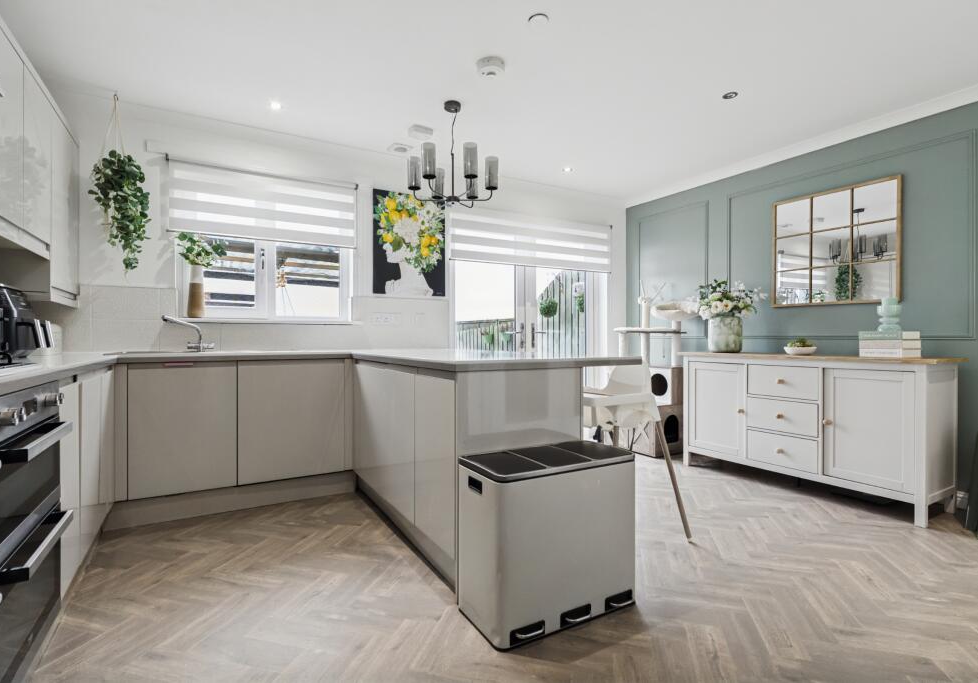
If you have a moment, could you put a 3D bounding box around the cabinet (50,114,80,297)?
[{"bbox_3d":[-2.344,-0.722,2.506,0.022,0.890,0.600,0,0,-32],"label":"cabinet"}]

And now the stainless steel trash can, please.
[{"bbox_3d":[0.229,0.719,1.727,0.605,0.578,0.285,0,0,-29],"label":"stainless steel trash can"}]

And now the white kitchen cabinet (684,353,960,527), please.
[{"bbox_3d":[2.142,0.551,3.144,0.460,0.890,1.520,0,0,-31],"label":"white kitchen cabinet"}]

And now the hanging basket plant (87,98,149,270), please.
[{"bbox_3d":[-2.206,-0.937,2.717,0.290,1.030,0.280,0,0,-31],"label":"hanging basket plant"}]

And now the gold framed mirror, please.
[{"bbox_3d":[2.394,-0.647,3.180,0.030,0.810,0.785,0,0,-31],"label":"gold framed mirror"}]

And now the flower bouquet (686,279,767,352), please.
[{"bbox_3d":[1.877,-0.177,3.595,0.390,0.560,0.480,0,0,-31],"label":"flower bouquet"}]

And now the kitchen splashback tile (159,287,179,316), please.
[{"bbox_3d":[-2.096,-0.252,2.979,0.095,0.190,0.010,0,0,-30],"label":"kitchen splashback tile"}]

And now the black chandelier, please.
[{"bbox_3d":[-0.225,-1.138,2.770,0.550,0.600,0.520,0,0,-5],"label":"black chandelier"}]

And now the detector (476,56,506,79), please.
[{"bbox_3d":[0.013,-1.411,2.358,0.142,0.048,0.142,0,0,0],"label":"detector"}]

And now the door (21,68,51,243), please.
[{"bbox_3d":[-2.053,-0.811,2.056,0.022,0.679,0.395,0,0,-32],"label":"door"}]

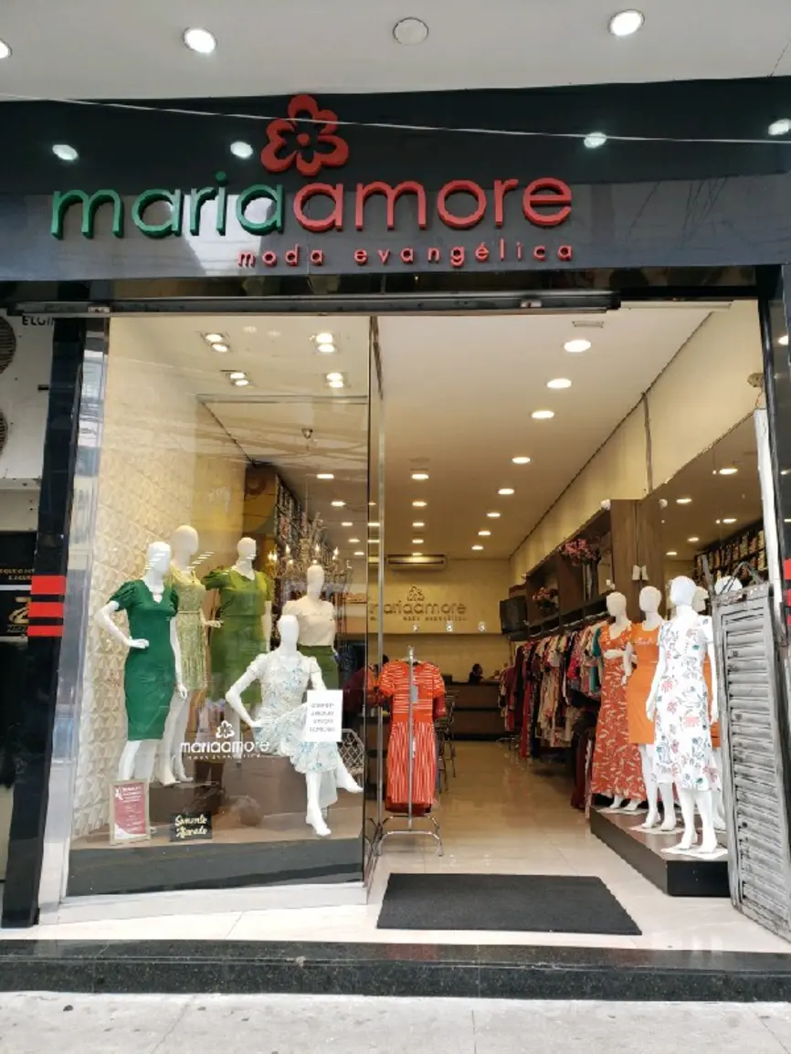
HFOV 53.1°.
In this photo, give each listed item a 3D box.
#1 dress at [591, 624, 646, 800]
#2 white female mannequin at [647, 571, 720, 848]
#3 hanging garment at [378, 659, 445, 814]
[{"bbox_3d":[1.897,1.556,6.708,0.440,1.480,0.350,-9,-14,42],"label":"dress"},{"bbox_3d":[1.946,1.225,5.294,0.470,1.790,0.350,-9,-14,42],"label":"white female mannequin"},{"bbox_3d":[0.129,1.535,5.958,0.490,1.060,0.160,0,-11,1],"label":"hanging garment"}]

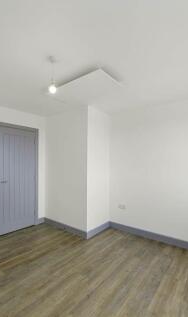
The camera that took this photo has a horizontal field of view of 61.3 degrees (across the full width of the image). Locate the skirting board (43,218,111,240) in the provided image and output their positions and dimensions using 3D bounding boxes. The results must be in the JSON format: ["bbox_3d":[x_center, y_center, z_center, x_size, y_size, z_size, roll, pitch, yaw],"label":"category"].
[{"bbox_3d":[-0.383,1.361,3.445,1.292,0.121,0.768,-1,-2,38],"label":"skirting board"}]

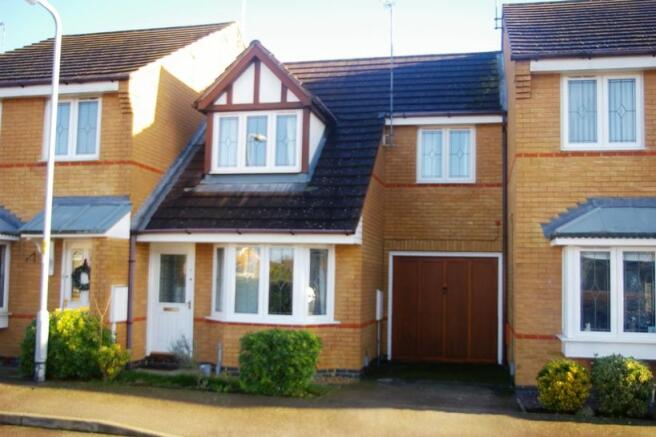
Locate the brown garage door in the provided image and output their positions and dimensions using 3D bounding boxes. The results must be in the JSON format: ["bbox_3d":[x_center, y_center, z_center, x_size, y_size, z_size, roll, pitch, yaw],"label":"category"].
[{"bbox_3d":[2.333,1.817,13.170,2.102,2.105,0.080,0,-5,12],"label":"brown garage door"}]

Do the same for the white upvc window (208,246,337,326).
[{"bbox_3d":[-1.034,1.130,11.425,2.304,1.330,0.507,0,-5,12],"label":"white upvc window"}]

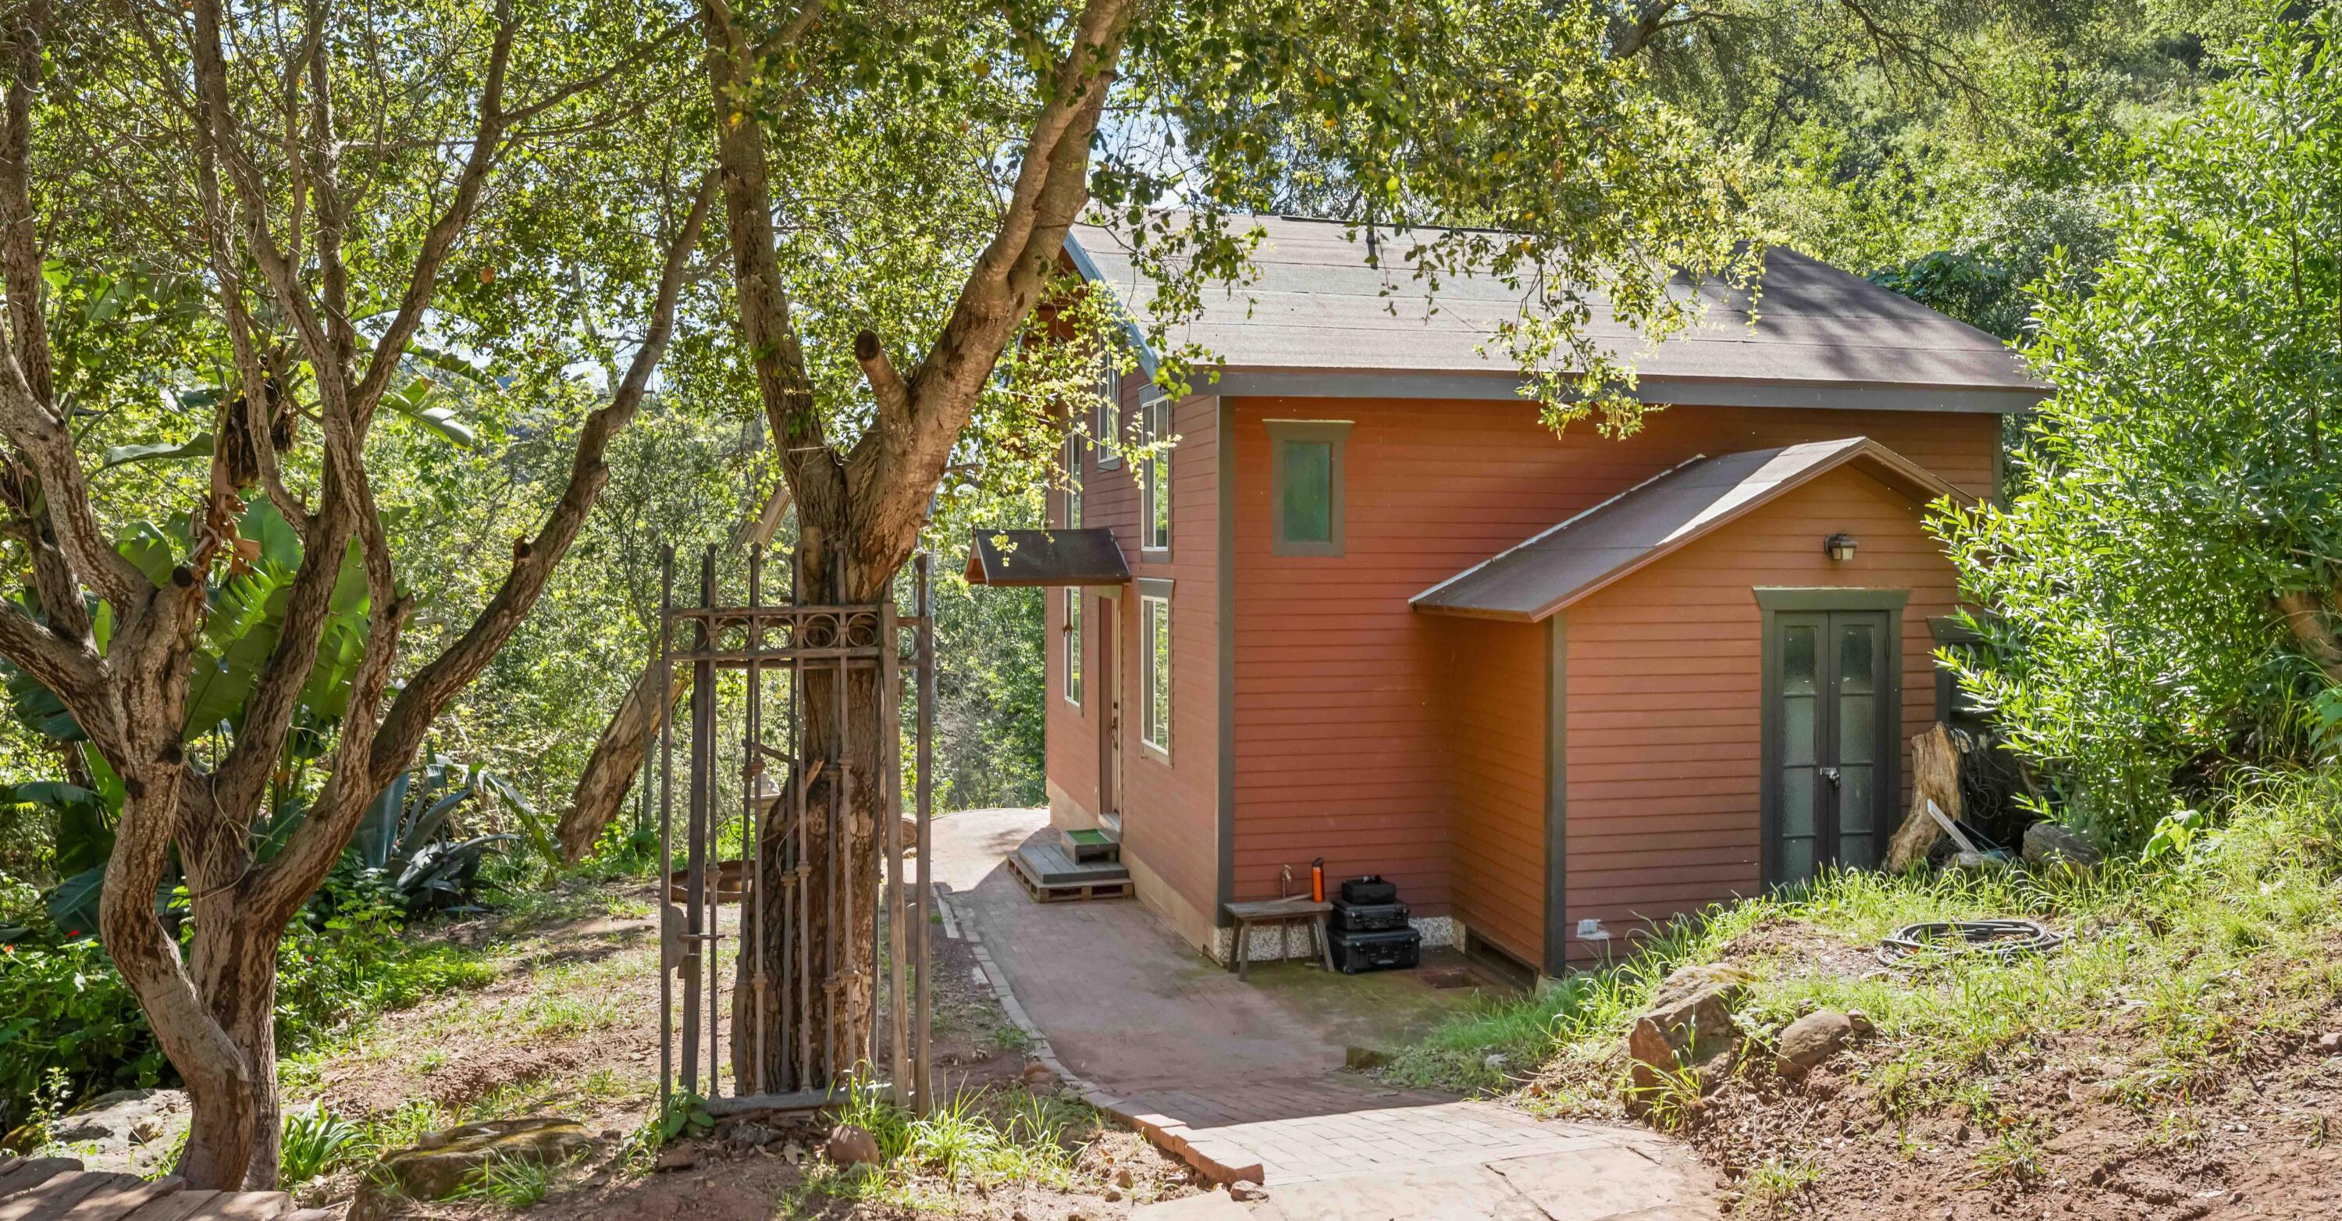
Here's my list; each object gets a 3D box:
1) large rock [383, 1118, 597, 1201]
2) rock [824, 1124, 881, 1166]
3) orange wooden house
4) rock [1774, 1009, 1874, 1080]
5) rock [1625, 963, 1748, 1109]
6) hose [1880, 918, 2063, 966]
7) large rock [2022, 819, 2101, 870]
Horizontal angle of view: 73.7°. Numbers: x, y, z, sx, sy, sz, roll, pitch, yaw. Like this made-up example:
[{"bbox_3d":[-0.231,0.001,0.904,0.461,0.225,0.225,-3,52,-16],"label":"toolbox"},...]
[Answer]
[{"bbox_3d":[-2.135,1.700,4.850,0.640,0.180,0.330,-1,2,-22],"label":"large rock"},{"bbox_3d":[-1.010,1.700,4.950,0.170,0.120,0.150,0,2,0],"label":"rock"},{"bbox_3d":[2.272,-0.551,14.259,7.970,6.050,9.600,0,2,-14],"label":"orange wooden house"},{"bbox_3d":[2.403,1.604,5.750,0.360,0.200,0.240,-1,2,-20],"label":"rock"},{"bbox_3d":[1.881,1.544,5.700,0.400,0.420,0.400,0,2,-15],"label":"rock"},{"bbox_3d":[3.411,1.419,6.650,0.720,0.080,0.660,0,2,0],"label":"hose"},{"bbox_3d":[5.029,1.341,8.800,0.400,0.280,0.330,0,2,0],"label":"large rock"}]

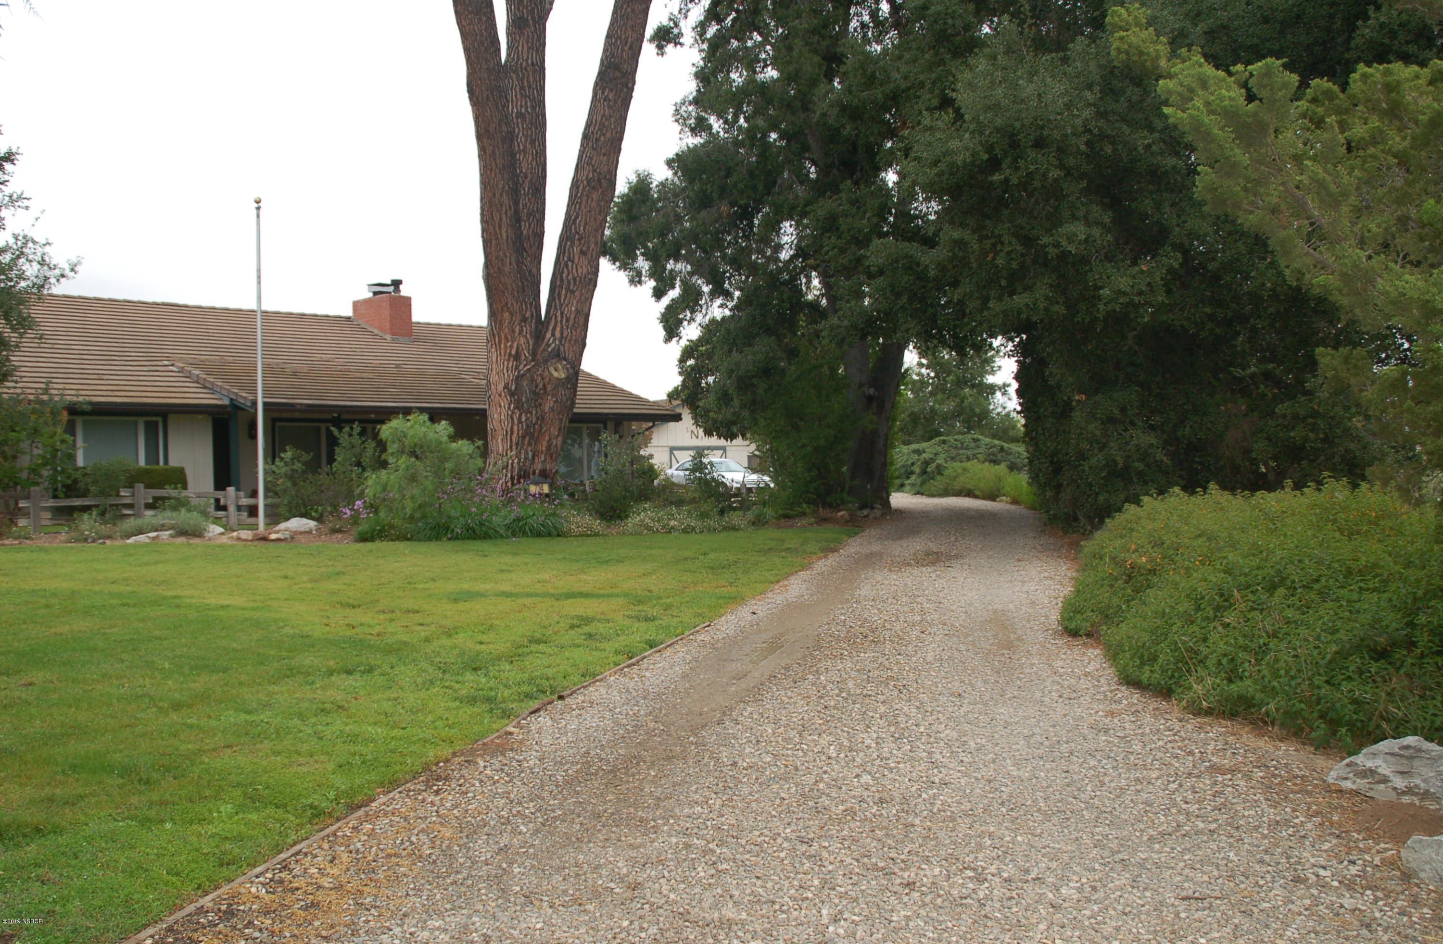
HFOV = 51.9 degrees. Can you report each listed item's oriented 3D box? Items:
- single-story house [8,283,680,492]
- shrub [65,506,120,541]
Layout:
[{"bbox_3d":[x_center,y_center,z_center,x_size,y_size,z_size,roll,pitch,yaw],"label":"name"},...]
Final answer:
[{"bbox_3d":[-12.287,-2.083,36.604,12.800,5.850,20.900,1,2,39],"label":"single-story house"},{"bbox_3d":[-10.425,0.813,24.600,0.850,0.560,0.750,0,1,-3],"label":"shrub"}]

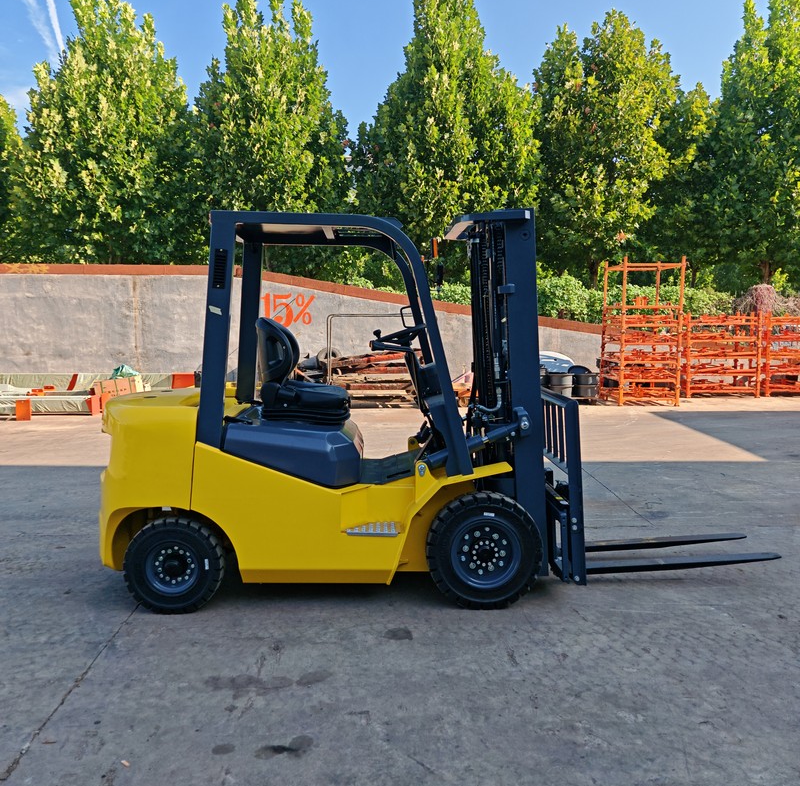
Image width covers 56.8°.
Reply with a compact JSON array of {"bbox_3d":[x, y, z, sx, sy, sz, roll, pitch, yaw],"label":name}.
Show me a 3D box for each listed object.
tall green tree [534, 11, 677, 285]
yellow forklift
[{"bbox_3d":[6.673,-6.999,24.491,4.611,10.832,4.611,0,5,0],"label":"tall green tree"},{"bbox_3d":[0.272,0.044,4.695,4.171,2.269,1.240,0,5,-1],"label":"yellow forklift"}]

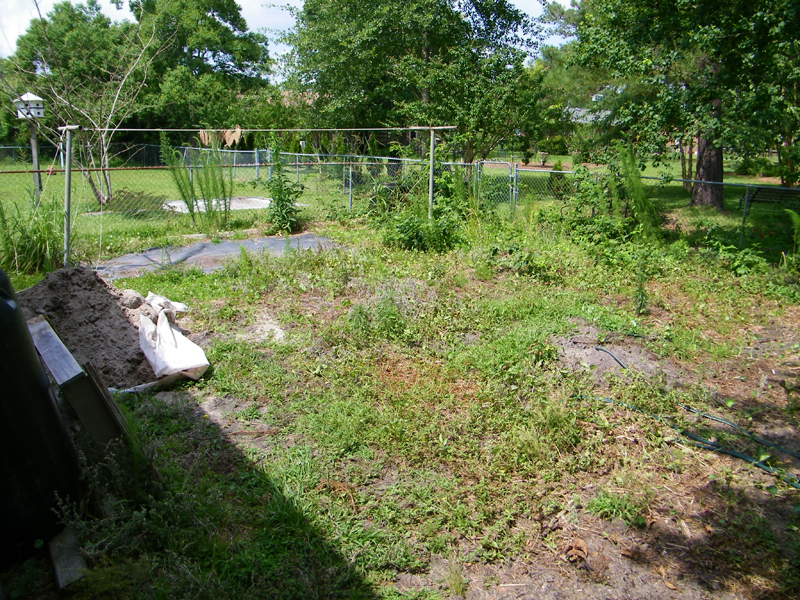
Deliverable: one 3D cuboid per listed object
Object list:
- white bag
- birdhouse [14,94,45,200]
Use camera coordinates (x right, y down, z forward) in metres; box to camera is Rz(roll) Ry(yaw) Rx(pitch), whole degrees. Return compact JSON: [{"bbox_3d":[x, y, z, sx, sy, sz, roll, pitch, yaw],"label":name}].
[{"bbox_3d":[-1.990,0.315,5.670,0.540,0.360,0.950,-4,15,-20],"label":"white bag"},{"bbox_3d":[-8.588,-3.500,15.000,0.660,2.600,0.660,-6,16,-25],"label":"birdhouse"}]

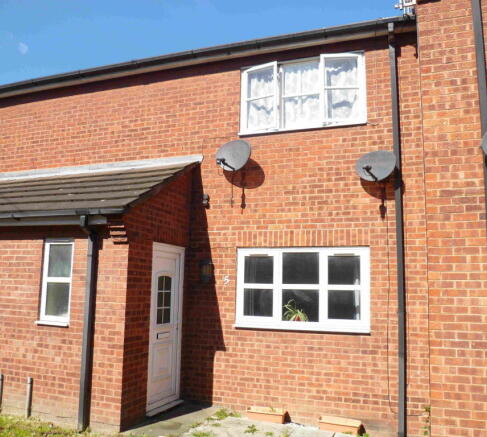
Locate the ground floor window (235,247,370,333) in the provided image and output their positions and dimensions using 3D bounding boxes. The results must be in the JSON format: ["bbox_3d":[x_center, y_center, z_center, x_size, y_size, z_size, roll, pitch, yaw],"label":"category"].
[{"bbox_3d":[0.754,0.926,6.232,1.800,1.070,0.110,-2,-8,20],"label":"ground floor window"}]

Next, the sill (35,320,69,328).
[{"bbox_3d":[-2.321,1.283,5.728,0.500,0.045,0.130,-2,-8,20],"label":"sill"}]

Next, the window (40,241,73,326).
[{"bbox_3d":[-2.300,0.768,5.842,0.500,1.030,0.090,-2,-8,20],"label":"window"}]

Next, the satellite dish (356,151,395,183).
[{"bbox_3d":[1.609,-0.654,5.813,0.510,0.420,0.330,-5,-9,39],"label":"satellite dish"}]

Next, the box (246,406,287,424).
[{"bbox_3d":[0.309,2.479,5.927,0.480,0.125,0.170,-2,-8,20],"label":"box"}]

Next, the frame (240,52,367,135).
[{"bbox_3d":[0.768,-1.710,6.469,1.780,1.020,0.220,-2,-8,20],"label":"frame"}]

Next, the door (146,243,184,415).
[{"bbox_3d":[-1.052,1.416,6.272,0.100,2.120,0.920,-2,-8,20],"label":"door"}]

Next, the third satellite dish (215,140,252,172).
[{"bbox_3d":[-0.153,-0.869,6.499,0.540,0.450,0.340,-5,-9,39],"label":"third satellite dish"}]

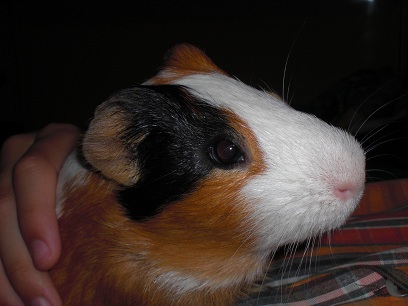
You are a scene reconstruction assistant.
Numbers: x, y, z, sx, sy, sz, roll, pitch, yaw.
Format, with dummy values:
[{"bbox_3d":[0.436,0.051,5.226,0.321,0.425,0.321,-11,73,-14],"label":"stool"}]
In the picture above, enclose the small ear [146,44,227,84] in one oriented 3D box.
[{"bbox_3d":[-0.007,-0.036,0.245,0.028,0.017,0.020,5,15,18],"label":"small ear"}]

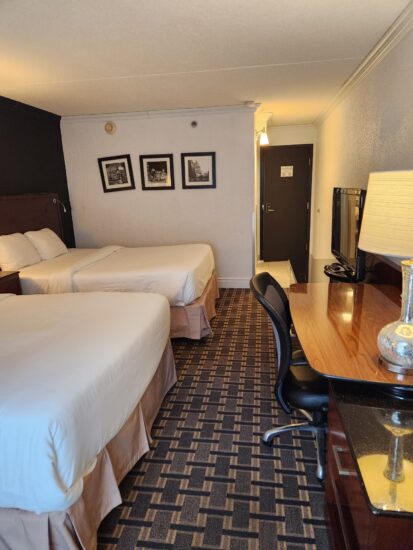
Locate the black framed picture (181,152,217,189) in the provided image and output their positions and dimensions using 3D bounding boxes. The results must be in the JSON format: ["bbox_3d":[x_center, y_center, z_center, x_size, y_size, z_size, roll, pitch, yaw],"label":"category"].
[{"bbox_3d":[-0.097,-1.393,4.907,0.463,0.463,0.028,0,14,9],"label":"black framed picture"}]

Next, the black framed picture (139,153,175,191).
[{"bbox_3d":[-0.663,-1.394,4.995,0.463,0.463,0.028,-1,14,9],"label":"black framed picture"}]

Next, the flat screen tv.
[{"bbox_3d":[1.097,-0.360,2.792,0.095,0.590,0.930,0,14,9],"label":"flat screen tv"}]

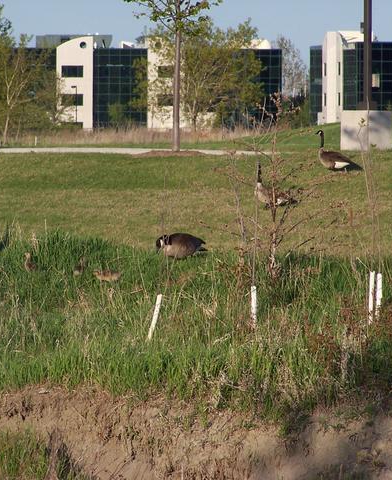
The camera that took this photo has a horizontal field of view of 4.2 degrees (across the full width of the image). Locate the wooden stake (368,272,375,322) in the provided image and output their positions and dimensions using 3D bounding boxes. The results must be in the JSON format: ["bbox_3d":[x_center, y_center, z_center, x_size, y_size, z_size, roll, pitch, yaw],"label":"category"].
[{"bbox_3d":[1.928,0.648,58.500,0.050,0.630,0.040,2,1,0],"label":"wooden stake"}]

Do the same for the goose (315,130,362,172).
[{"bbox_3d":[2.452,-1.499,91.000,0.790,0.750,0.280,0,2,-7],"label":"goose"}]

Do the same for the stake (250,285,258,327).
[{"bbox_3d":[0.728,0.837,66.000,0.060,0.550,0.060,0,1,0],"label":"stake"}]

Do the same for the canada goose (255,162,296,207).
[{"bbox_3d":[1.285,-0.878,85.000,0.720,0.750,0.280,-1,2,-21],"label":"canada goose"}]

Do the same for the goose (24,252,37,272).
[{"bbox_3d":[-2.005,0.285,64.500,0.230,0.260,0.140,-1,2,-41],"label":"goose"}]

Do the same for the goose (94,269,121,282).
[{"bbox_3d":[-1.067,0.435,63.500,0.330,0.200,0.150,0,1,-12],"label":"goose"}]

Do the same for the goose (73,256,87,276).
[{"bbox_3d":[-1.575,0.365,72.000,0.150,0.280,0.280,1,2,37],"label":"goose"}]

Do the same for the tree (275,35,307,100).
[{"bbox_3d":[12.994,-23.000,740.000,5.500,11.300,5.500,0,1,0],"label":"tree"}]

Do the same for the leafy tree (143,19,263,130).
[{"bbox_3d":[0.391,-9.826,320.000,6.900,6.900,6.500,0,1,0],"label":"leafy tree"}]

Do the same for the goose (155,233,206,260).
[{"bbox_3d":[-0.192,0.099,66.000,0.620,0.400,0.280,0,1,-20],"label":"goose"}]

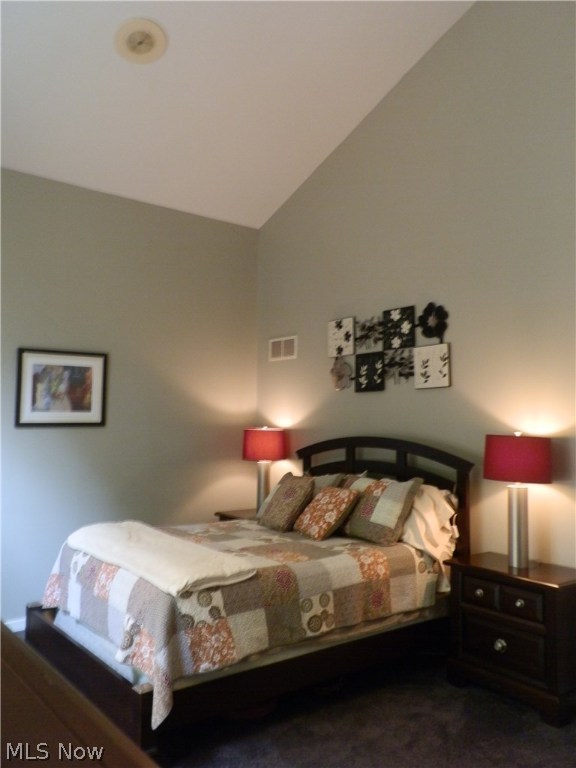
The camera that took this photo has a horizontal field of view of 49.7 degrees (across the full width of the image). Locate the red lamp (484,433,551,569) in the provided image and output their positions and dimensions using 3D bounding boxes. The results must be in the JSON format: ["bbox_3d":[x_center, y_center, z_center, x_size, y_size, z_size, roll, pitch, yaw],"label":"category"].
[{"bbox_3d":[1.319,0.659,3.572,0.377,0.768,0.377,3,-5,-37],"label":"red lamp"}]

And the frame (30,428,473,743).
[{"bbox_3d":[-0.226,1.043,4.008,2.235,1.398,1.760,3,-5,-37],"label":"frame"}]

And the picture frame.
[{"bbox_3d":[-1.780,0.041,4.918,0.697,0.601,0.030,3,-5,-37],"label":"picture frame"}]

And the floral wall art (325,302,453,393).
[{"bbox_3d":[0.736,-0.261,4.696,0.040,0.629,1.256,3,-5,-37],"label":"floral wall art"}]

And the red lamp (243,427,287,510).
[{"bbox_3d":[-0.215,0.778,5.570,0.377,0.772,0.377,1,-4,0],"label":"red lamp"}]

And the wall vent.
[{"bbox_3d":[-0.046,-0.320,5.746,0.020,0.203,0.439,3,-5,-37],"label":"wall vent"}]

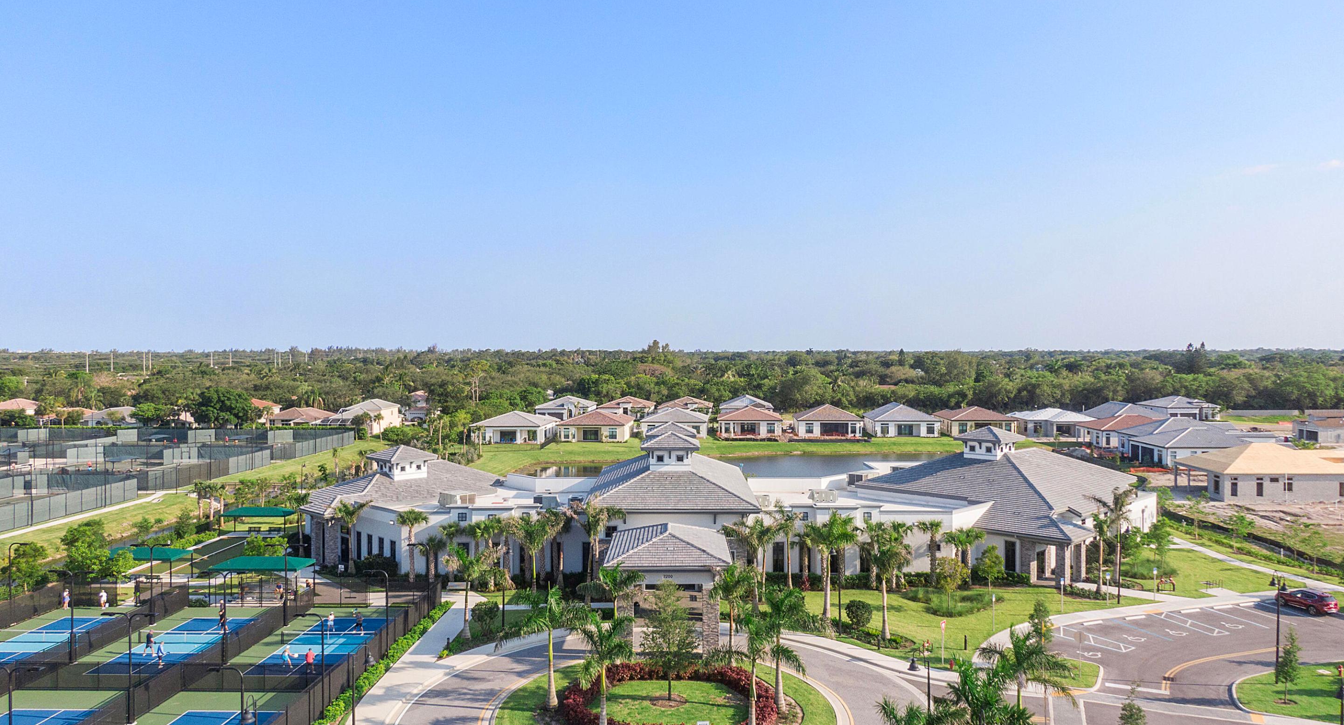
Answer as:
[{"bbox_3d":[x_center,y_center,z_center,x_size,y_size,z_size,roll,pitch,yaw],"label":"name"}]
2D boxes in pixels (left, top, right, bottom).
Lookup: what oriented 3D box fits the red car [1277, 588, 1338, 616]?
[{"bbox_3d":[51.866,19.359,76.015,1.900,1.680,4.750,0,1,-14],"label":"red car"}]

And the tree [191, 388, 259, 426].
[{"bbox_3d":[-115.339,12.202,240.424,15.626,11.386,14.063,0,1,0],"label":"tree"}]

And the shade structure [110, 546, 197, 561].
[{"bbox_3d":[-48.813,18.700,85.857,7.700,3.340,4.300,0,1,0],"label":"shade structure"}]

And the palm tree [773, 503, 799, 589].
[{"bbox_3d":[10.119,16.274,82.665,2.645,7.740,2.645,0,1,0],"label":"palm tree"}]

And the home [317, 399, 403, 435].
[{"bbox_3d":[-82.086,14.175,247.780,14.200,8.120,23.500,0,1,0],"label":"home"}]

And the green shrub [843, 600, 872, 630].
[{"bbox_3d":[14.032,18.894,70.008,1.950,2.000,1.950,0,1,0],"label":"green shrub"}]

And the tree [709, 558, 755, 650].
[{"bbox_3d":[3.937,16.741,61.184,3.099,7.386,3.099,0,1,0],"label":"tree"}]

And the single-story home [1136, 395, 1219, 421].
[{"bbox_3d":[154.400,13.669,285.000,16.000,6.800,22.000,0,1,4],"label":"single-story home"}]

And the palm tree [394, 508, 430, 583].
[{"bbox_3d":[-23.851,16.875,85.403,3.050,7.000,3.050,0,1,0],"label":"palm tree"}]

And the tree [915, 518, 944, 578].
[{"bbox_3d":[22.610,16.773,81.673,2.400,5.700,2.400,0,1,0],"label":"tree"}]

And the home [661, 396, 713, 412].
[{"bbox_3d":[4.530,13.339,276.939,15.300,6.600,21.500,0,1,4],"label":"home"}]

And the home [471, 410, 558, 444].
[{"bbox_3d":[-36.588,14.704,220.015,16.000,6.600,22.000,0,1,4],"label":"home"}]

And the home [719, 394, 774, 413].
[{"bbox_3d":[22.078,13.152,275.441,15.400,7.000,20.500,0,1,4],"label":"home"}]

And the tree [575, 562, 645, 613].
[{"bbox_3d":[-4.100,17.087,63.273,4.500,7.160,4.200,0,1,0],"label":"tree"}]

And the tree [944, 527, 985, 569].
[{"bbox_3d":[26.744,17.626,85.159,3.840,5.280,2.900,0,1,0],"label":"tree"}]

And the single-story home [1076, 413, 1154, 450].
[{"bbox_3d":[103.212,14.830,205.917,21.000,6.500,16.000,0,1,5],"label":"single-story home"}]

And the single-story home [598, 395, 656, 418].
[{"bbox_3d":[-13.603,13.822,290.873,15.800,6.890,21.000,0,1,3],"label":"single-story home"}]

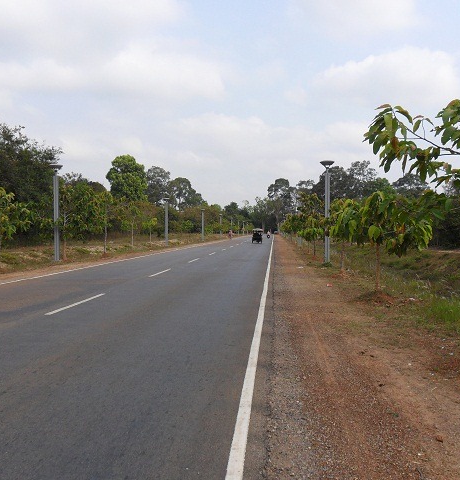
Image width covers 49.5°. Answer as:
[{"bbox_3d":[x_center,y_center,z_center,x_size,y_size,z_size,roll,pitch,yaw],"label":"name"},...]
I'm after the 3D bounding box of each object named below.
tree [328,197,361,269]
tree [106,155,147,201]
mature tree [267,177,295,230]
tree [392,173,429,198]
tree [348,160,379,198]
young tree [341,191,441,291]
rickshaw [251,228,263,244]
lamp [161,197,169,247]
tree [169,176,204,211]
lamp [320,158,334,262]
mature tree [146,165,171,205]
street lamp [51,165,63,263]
[{"bbox_3d":[4.674,-0.212,20.200,1.550,2.974,1.550,0,1,0],"label":"tree"},{"bbox_3d":[-14.856,-6.277,72.000,5.900,12.109,5.900,0,1,0],"label":"tree"},{"bbox_3d":[24.038,-16.284,239.748,13.000,26.740,13.000,0,1,5],"label":"mature tree"},{"bbox_3d":[35.435,-6.621,98.000,7.200,13.064,7.200,0,1,0],"label":"tree"},{"bbox_3d":[28.774,-8.729,108.000,6.600,16.941,6.600,0,1,0],"label":"tree"},{"bbox_3d":[4.389,0.034,13.400,2.300,2.698,2.200,0,1,0],"label":"young tree"},{"bbox_3d":[3.621,-0.596,65.950,1.400,1.910,3.100,0,1,5],"label":"rickshaw"},{"bbox_3d":[-6.718,-1.940,52.852,0.720,5.090,0.720,0,1,5],"label":"lamp"},{"bbox_3d":[-19.111,-14.544,211.771,14.000,24.310,13.000,0,1,5],"label":"tree"},{"bbox_3d":[4.896,-1.437,25.073,0.710,5.130,0.710,0,1,5],"label":"lamp"},{"bbox_3d":[-27.404,-15.035,189.754,10.000,26.120,10.000,0,1,5],"label":"mature tree"},{"bbox_3d":[-9.234,-1.449,26.600,0.690,5.222,0.690,0,1,0],"label":"street lamp"}]

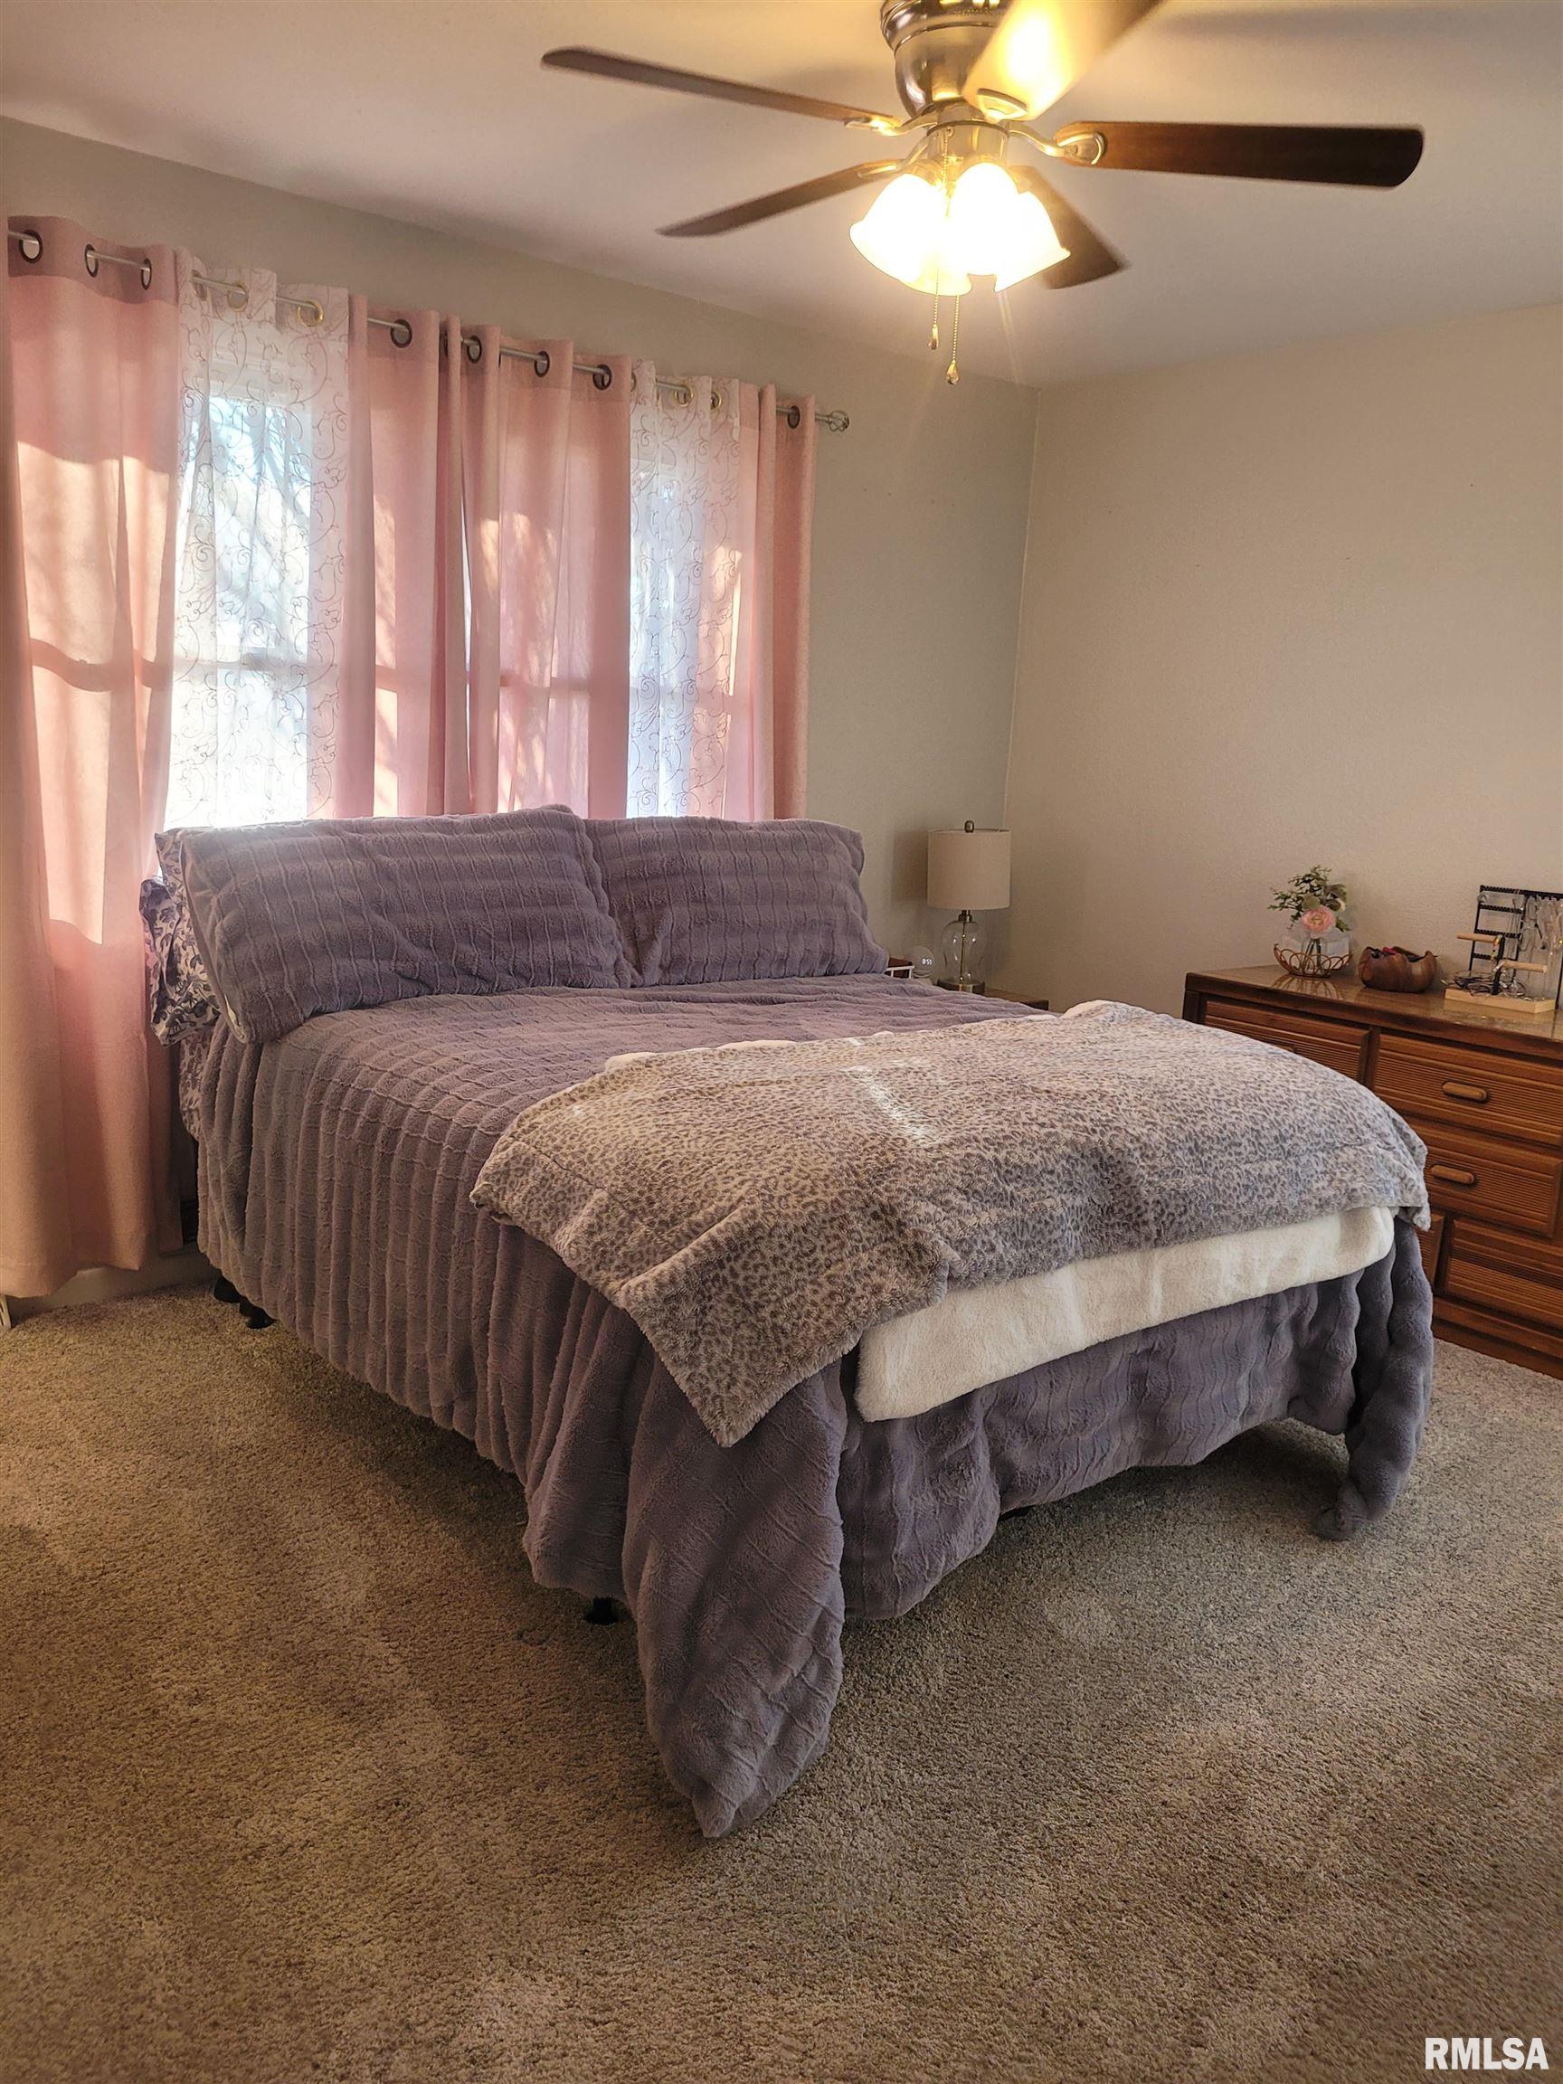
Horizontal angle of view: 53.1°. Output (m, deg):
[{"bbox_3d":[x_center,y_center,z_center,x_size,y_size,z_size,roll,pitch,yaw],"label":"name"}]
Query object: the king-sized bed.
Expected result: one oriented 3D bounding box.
[{"bbox_3d":[-0.038,0.167,3.204,1.813,1.106,2.162,-7,15,-40],"label":"king-sized bed"}]

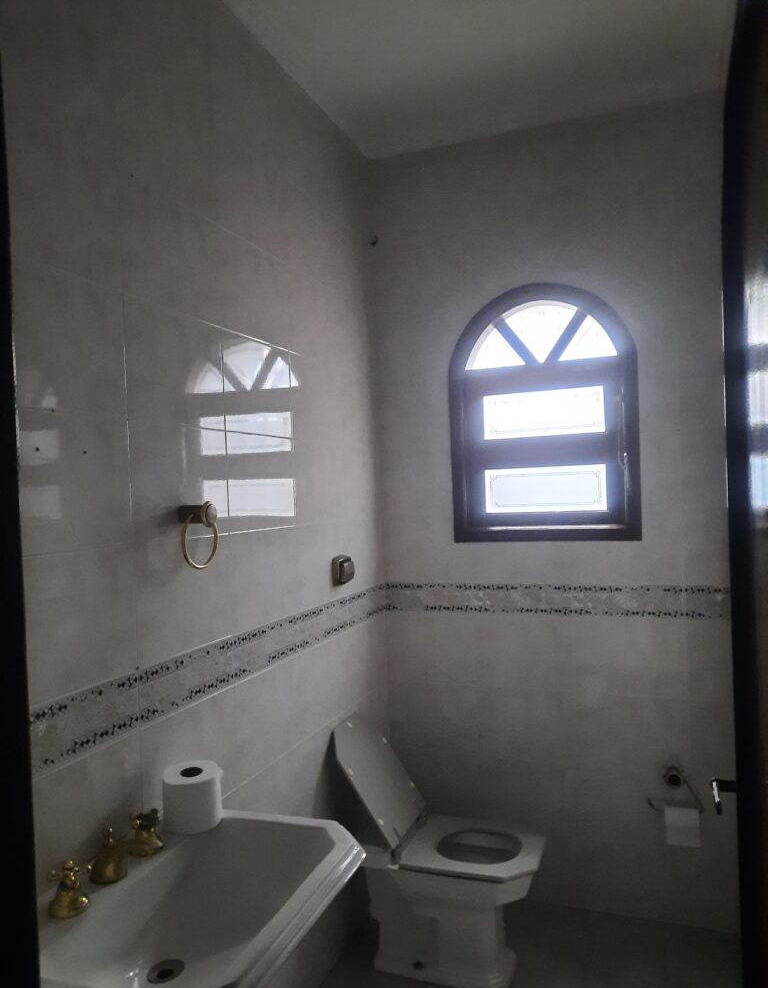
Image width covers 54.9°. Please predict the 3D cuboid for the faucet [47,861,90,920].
[{"bbox_3d":[-0.517,0.636,1.207,0.068,0.077,0.068,-2,0,21],"label":"faucet"}]

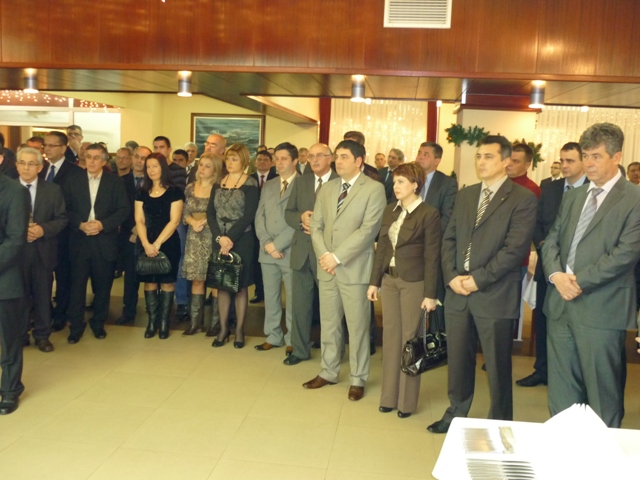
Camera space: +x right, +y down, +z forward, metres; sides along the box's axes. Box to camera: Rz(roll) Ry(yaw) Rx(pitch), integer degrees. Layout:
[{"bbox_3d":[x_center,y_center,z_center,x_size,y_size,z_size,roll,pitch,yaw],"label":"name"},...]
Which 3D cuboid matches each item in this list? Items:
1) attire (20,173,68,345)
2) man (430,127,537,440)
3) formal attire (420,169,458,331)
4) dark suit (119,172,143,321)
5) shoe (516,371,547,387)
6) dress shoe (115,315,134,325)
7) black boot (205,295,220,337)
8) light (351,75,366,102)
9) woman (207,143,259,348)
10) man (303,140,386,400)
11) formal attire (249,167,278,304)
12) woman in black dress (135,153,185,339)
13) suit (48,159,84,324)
[{"bbox_3d":[-2.429,0.168,5.182,0.530,1.400,0.330,2,7,-2],"label":"attire"},{"bbox_3d":[1.007,0.296,3.757,0.400,1.846,0.550,-3,9,-42],"label":"man"},{"bbox_3d":[0.998,0.221,5.368,0.520,1.630,0.340,7,9,30],"label":"formal attire"},{"bbox_3d":[-1.795,0.061,6.107,0.530,1.500,0.340,5,8,21],"label":"dark suit"},{"bbox_3d":[1.695,1.089,4.849,0.290,0.115,0.105,0,8,-18],"label":"shoe"},{"bbox_3d":[-1.926,0.771,6.152,0.110,0.110,0.290,8,9,37],"label":"dress shoe"},{"bbox_3d":[-0.985,0.703,5.796,0.260,0.380,0.110,-4,9,-42],"label":"black boot"},{"bbox_3d":[0.354,-1.385,5.622,0.120,0.220,0.120,3,7,0],"label":"light"},{"bbox_3d":[-0.780,0.052,5.449,0.480,1.800,0.370,5,8,17],"label":"woman"},{"bbox_3d":[0.184,0.199,4.395,0.570,1.790,0.400,6,8,29],"label":"man"},{"bbox_3d":[-0.660,-0.044,7.114,0.550,1.560,0.350,4,8,14],"label":"formal attire"},{"bbox_3d":[-1.478,0.044,5.646,0.450,1.693,0.340,2,7,-5],"label":"woman in black dress"},{"bbox_3d":[-2.451,0.029,5.756,0.550,1.593,0.340,4,7,13],"label":"suit"}]

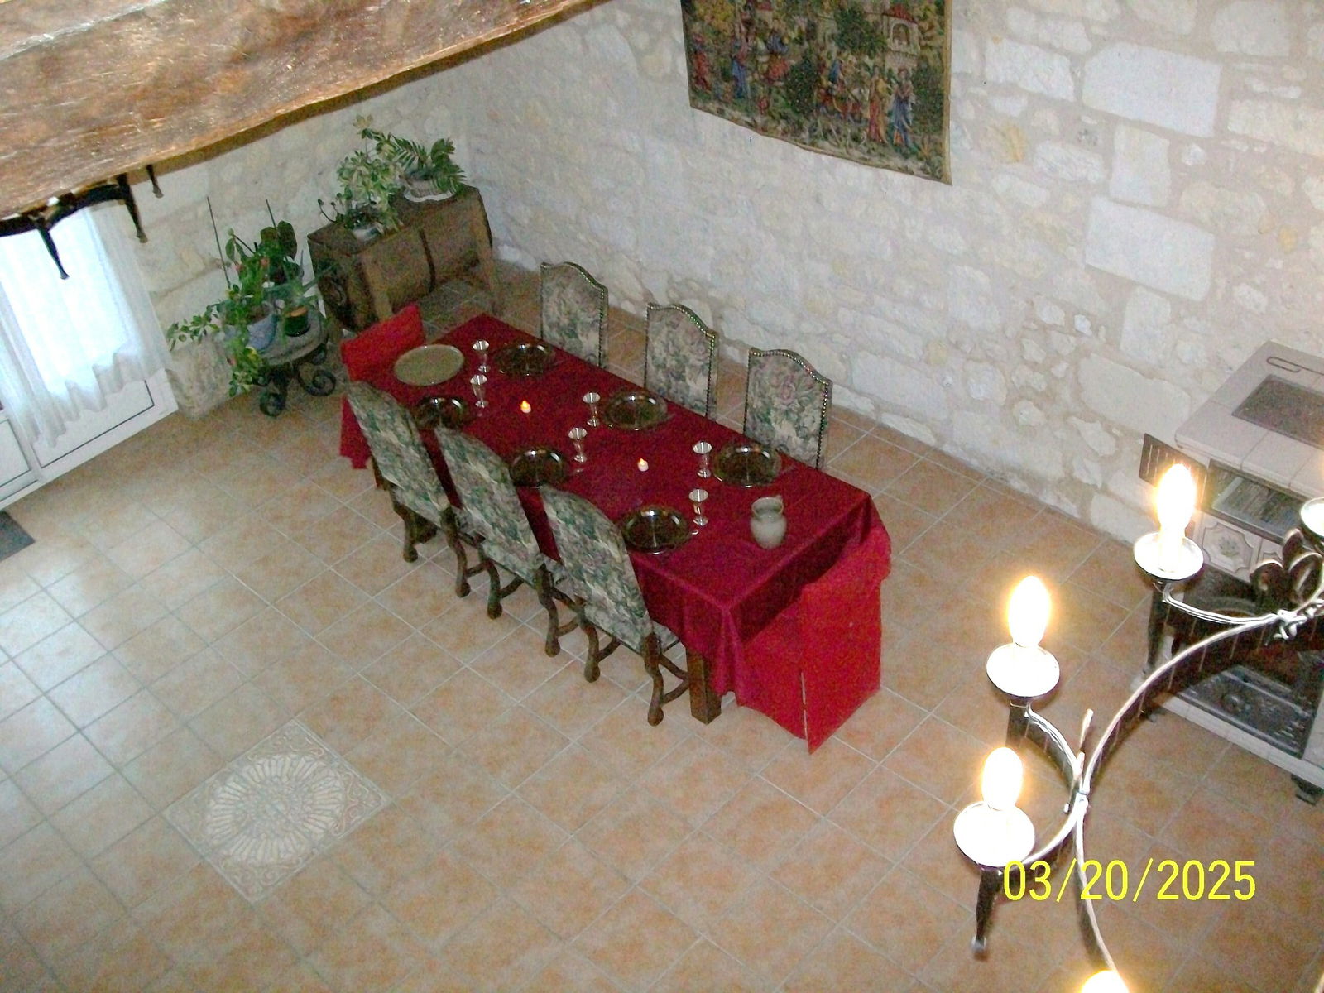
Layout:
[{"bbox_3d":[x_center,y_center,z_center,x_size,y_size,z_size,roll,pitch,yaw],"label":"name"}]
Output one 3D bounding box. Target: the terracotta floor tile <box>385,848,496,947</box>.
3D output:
[{"bbox_3d":[-0.791,1.440,4.949,0.330,0.010,0.330,28,49,35],"label":"terracotta floor tile"}]

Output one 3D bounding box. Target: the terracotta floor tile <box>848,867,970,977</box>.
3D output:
[{"bbox_3d":[0.849,1.460,4.736,0.325,0.010,0.325,28,49,35],"label":"terracotta floor tile"}]

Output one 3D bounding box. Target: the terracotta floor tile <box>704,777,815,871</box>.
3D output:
[{"bbox_3d":[0.371,1.217,5.119,0.325,0.010,0.325,28,49,35],"label":"terracotta floor tile"}]

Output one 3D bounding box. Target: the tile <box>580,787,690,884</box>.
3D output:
[{"bbox_3d":[-0.101,1.274,5.207,0.321,0.010,0.321,28,49,34],"label":"tile"}]

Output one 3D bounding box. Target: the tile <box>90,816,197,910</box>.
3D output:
[{"bbox_3d":[-1.954,1.383,5.204,0.332,0.012,0.332,28,49,35],"label":"tile"}]

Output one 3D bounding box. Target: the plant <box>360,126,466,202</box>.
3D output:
[{"bbox_3d":[-1.443,-1.929,7.988,0.420,0.360,0.500,28,49,35],"label":"plant"}]

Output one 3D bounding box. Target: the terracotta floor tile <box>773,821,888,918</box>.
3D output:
[{"bbox_3d":[0.612,1.348,4.947,0.332,0.012,0.332,28,49,35],"label":"terracotta floor tile"}]

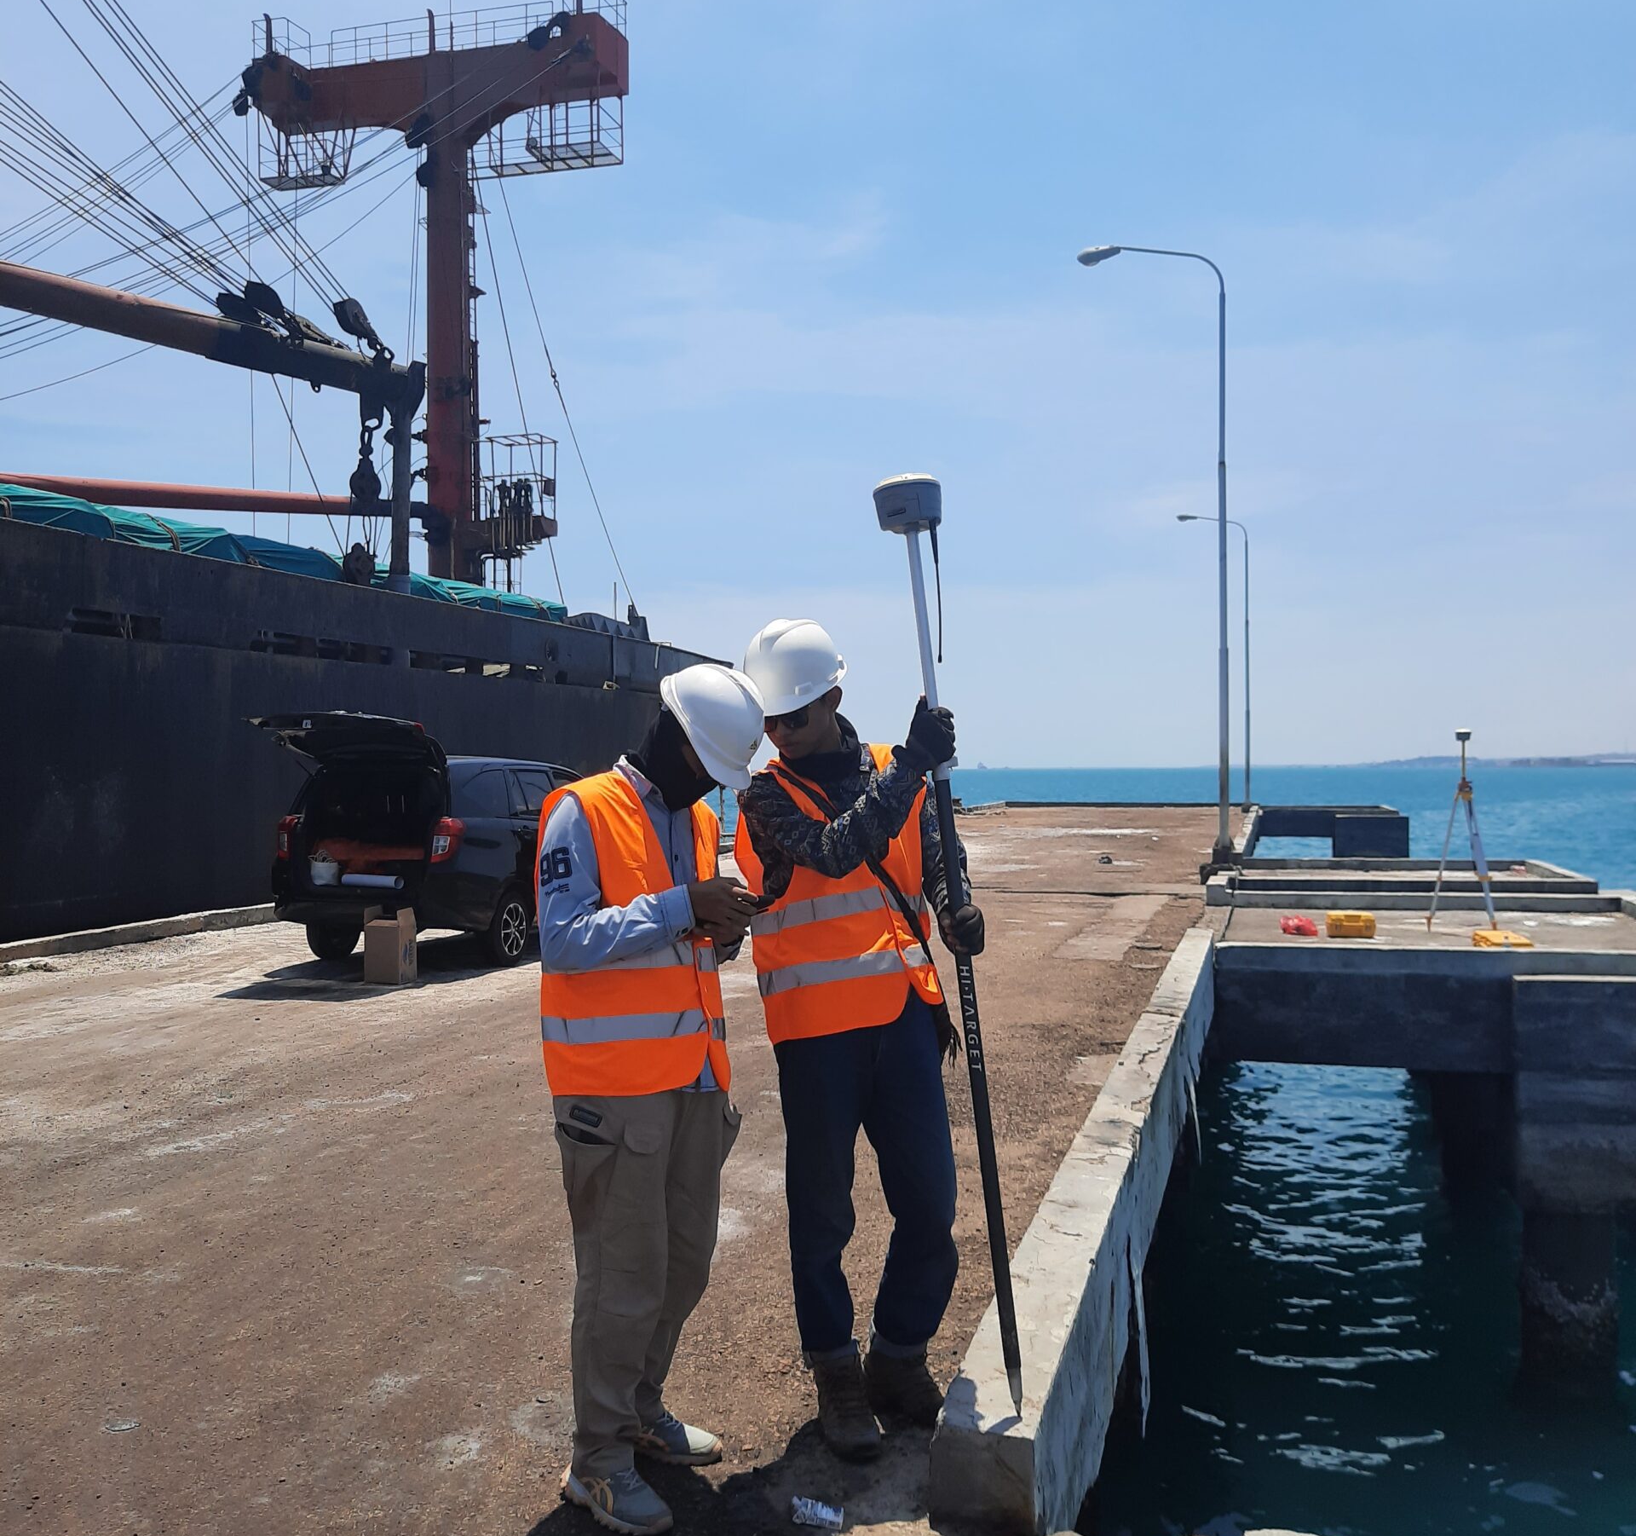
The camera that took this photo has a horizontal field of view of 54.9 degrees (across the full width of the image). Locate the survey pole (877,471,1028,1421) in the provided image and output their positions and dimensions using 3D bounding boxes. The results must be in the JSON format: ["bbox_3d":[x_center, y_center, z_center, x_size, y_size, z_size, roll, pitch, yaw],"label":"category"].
[{"bbox_3d":[0.291,0.348,3.164,0.140,1.900,0.140,-7,-2,17],"label":"survey pole"}]

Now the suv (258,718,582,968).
[{"bbox_3d":[-2.675,0.550,12.951,1.660,1.840,4.270,0,0,17],"label":"suv"}]

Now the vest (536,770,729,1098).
[{"bbox_3d":[-0.374,0.338,3.200,0.310,0.650,0.460,0,0,28],"label":"vest"}]

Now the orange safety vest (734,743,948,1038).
[{"bbox_3d":[0.047,0.278,3.500,0.460,0.650,0.310,0,0,-30],"label":"orange safety vest"}]

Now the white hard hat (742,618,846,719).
[{"bbox_3d":[-0.058,-0.215,3.450,0.280,0.160,0.225,-25,16,-37],"label":"white hard hat"}]

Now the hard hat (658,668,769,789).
[{"bbox_3d":[-0.208,-0.093,3.130,0.155,0.280,0.225,-38,-16,6],"label":"hard hat"}]

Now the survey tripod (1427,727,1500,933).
[{"bbox_3d":[5.727,0.557,13.950,0.620,1.825,0.600,0,0,0],"label":"survey tripod"}]

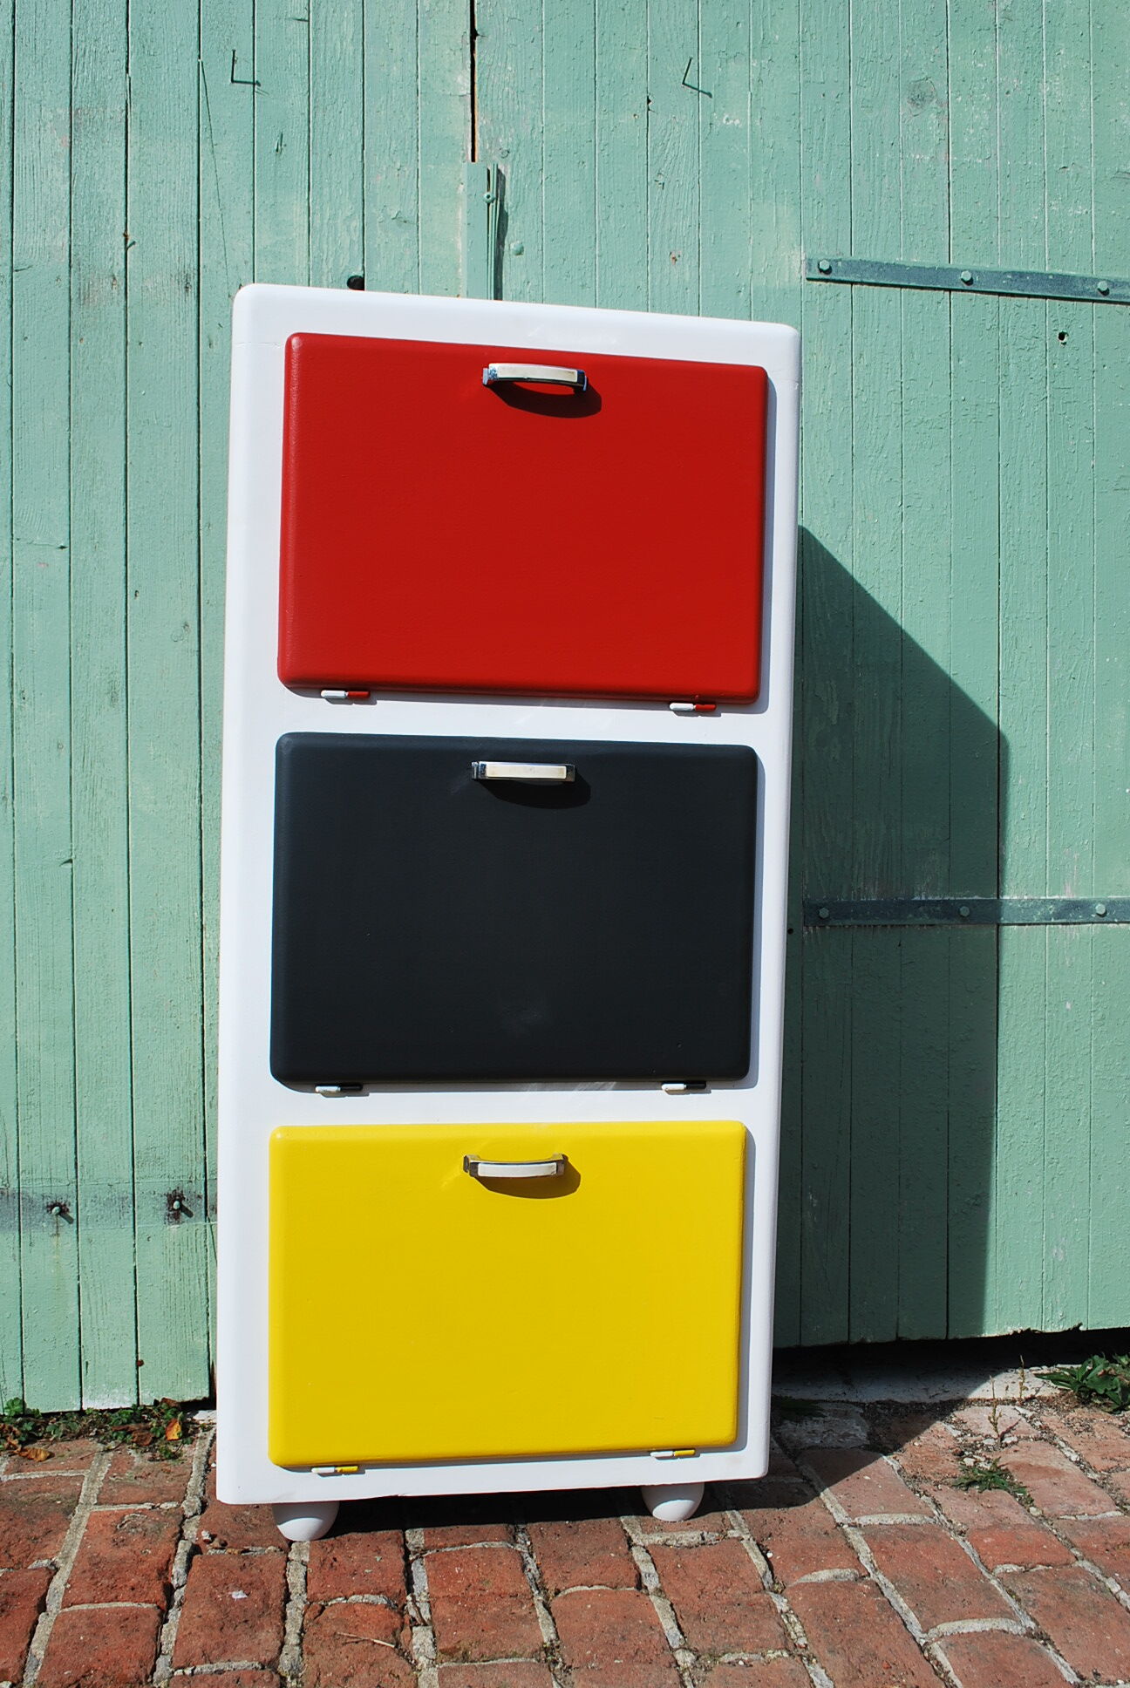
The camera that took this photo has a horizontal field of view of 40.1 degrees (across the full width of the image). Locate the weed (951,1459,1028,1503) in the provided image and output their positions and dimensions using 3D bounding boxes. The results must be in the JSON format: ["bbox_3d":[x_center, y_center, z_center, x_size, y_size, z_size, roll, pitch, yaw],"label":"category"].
[{"bbox_3d":[0.507,0.749,1.837,0.080,0.030,0.070,1,1,-9],"label":"weed"}]

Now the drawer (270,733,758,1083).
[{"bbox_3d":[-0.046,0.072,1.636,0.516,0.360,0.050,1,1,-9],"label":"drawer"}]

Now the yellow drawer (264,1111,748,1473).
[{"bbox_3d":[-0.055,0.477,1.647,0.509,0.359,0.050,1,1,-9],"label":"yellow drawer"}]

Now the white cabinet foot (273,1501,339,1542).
[{"bbox_3d":[-0.280,0.722,1.678,0.072,0.058,0.072,1,1,-9],"label":"white cabinet foot"}]

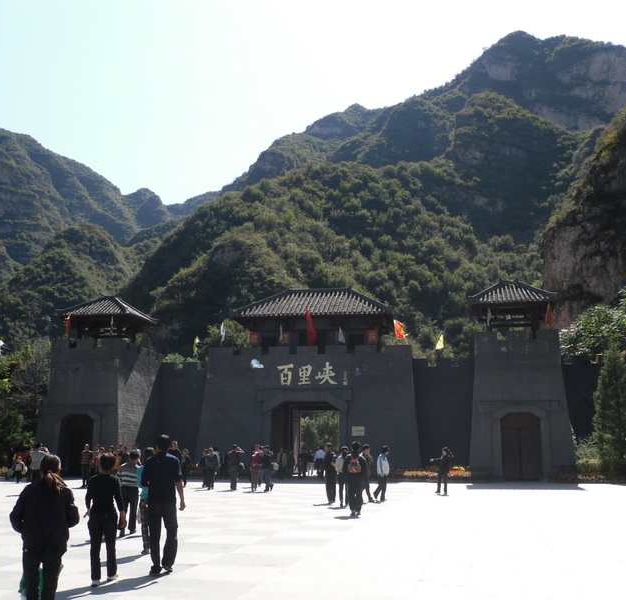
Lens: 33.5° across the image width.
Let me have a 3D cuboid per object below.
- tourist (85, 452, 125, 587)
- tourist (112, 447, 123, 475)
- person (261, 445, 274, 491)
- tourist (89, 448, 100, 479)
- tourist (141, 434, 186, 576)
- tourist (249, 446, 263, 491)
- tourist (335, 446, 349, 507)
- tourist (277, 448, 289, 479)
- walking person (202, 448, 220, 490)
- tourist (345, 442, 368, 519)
[{"bbox_3d":[-2.463,2.603,12.433,0.520,1.530,0.420,0,-8,5],"label":"tourist"},{"bbox_3d":[-7.031,6.094,37.500,0.420,1.360,0.270,1,-8,-6],"label":"tourist"},{"bbox_3d":[-1.726,6.424,39.786,0.550,1.700,0.500,4,-9,-24],"label":"person"},{"bbox_3d":[-8.929,6.906,42.500,0.420,1.460,0.280,0,-8,0],"label":"tourist"},{"bbox_3d":[-1.915,2.645,13.510,0.560,1.768,0.460,0,-8,6],"label":"tourist"},{"bbox_3d":[-2.134,6.285,38.885,0.520,1.709,0.480,-2,-9,18],"label":"tourist"},{"bbox_3d":[0.864,4.922,29.000,0.460,1.660,0.360,0,-8,3],"label":"tourist"},{"bbox_3d":[-1.503,8.332,53.000,0.560,1.690,0.380,1,-8,0],"label":"tourist"},{"bbox_3d":[-3.962,6.626,40.800,0.500,1.620,0.360,-1,-8,12],"label":"walking person"},{"bbox_3d":[0.993,4.222,24.600,0.550,1.730,0.420,0,-8,0],"label":"tourist"}]

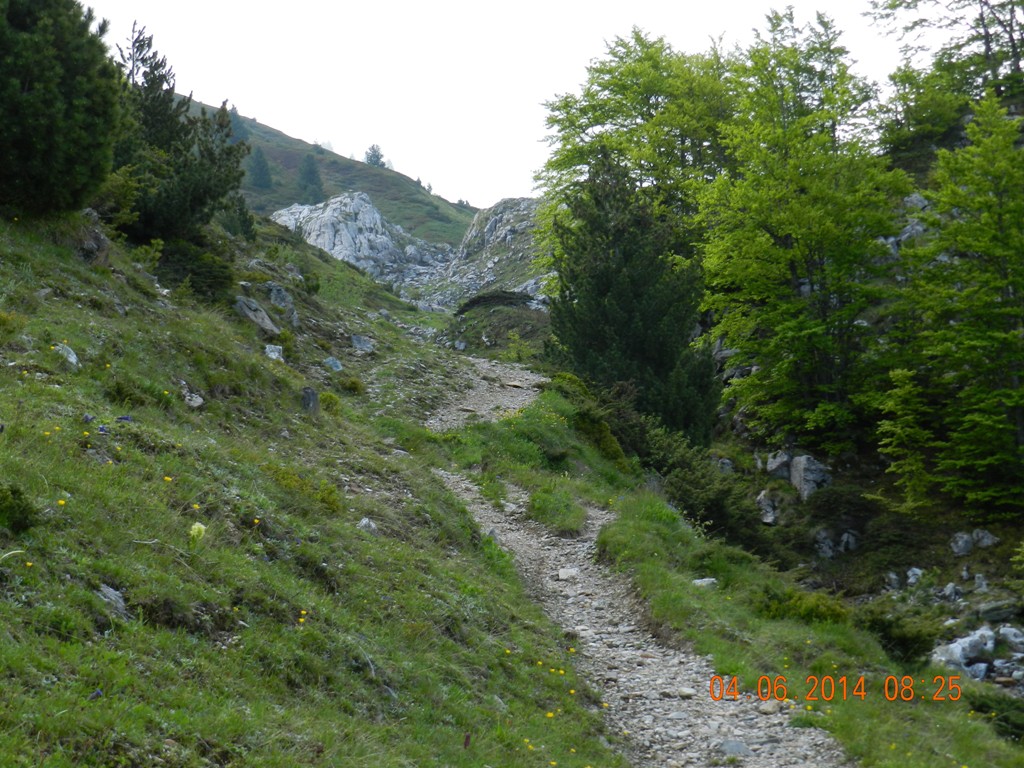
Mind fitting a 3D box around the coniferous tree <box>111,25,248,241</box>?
[{"bbox_3d":[-3.636,-2.751,22.000,1.509,2.362,1.509,0,-6,0],"label":"coniferous tree"}]

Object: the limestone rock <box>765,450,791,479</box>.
[{"bbox_3d":[3.036,0.920,23.000,0.297,0.320,0.268,0,-6,0],"label":"limestone rock"}]

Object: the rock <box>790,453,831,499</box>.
[{"bbox_3d":[4.897,1.534,33.000,0.656,0.725,0.591,-1,-5,8],"label":"rock"}]

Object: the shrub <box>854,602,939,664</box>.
[{"bbox_3d":[2.395,1.544,12.500,0.534,0.398,0.481,0,-6,0],"label":"shrub"}]

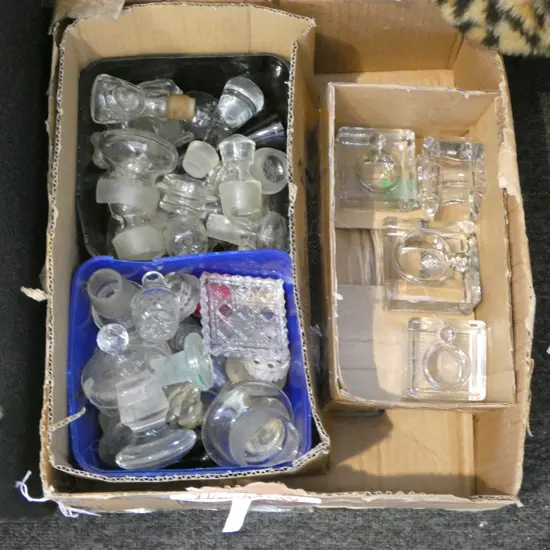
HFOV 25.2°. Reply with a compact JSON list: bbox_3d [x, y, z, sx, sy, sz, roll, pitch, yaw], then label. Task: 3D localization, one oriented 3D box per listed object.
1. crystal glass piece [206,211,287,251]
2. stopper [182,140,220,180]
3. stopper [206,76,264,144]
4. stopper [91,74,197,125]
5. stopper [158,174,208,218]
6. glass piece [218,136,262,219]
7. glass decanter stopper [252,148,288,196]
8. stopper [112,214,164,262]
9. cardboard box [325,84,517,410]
[{"bbox_3d":[-0.021,-0.034,0.954,0.066,0.031,0.031,10,78,-5],"label":"crystal glass piece"},{"bbox_3d":[-0.058,-0.090,0.963,0.029,0.034,0.029,-51,40,-10],"label":"stopper"},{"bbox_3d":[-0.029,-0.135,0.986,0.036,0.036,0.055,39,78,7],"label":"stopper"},{"bbox_3d":[-0.104,-0.138,0.975,0.083,0.028,0.038,5,78,-3],"label":"stopper"},{"bbox_3d":[-0.070,-0.062,0.965,0.048,0.034,0.034,15,78,-6],"label":"stopper"},{"bbox_3d":[-0.027,-0.075,0.950,0.034,0.034,0.063,-3,106,-2],"label":"glass piece"},{"bbox_3d":[-0.005,-0.082,0.978,0.036,0.042,0.036,2,84,-17],"label":"glass decanter stopper"},{"bbox_3d":[-0.106,-0.028,0.957,0.041,0.041,0.045,-7,78,-2],"label":"stopper"},{"bbox_3d":[0.109,-0.014,0.977,0.133,0.100,0.246,0,78,-1],"label":"cardboard box"}]

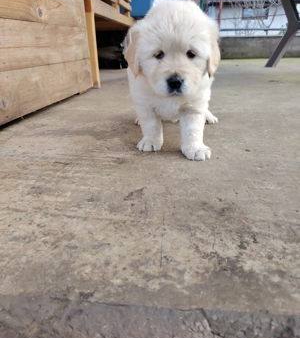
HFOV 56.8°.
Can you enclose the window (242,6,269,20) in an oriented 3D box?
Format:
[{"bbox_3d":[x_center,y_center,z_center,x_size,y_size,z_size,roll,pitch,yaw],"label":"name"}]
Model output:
[{"bbox_3d":[6.687,-9.840,17.543,1.648,0.710,0.150,-1,24,0],"label":"window"}]

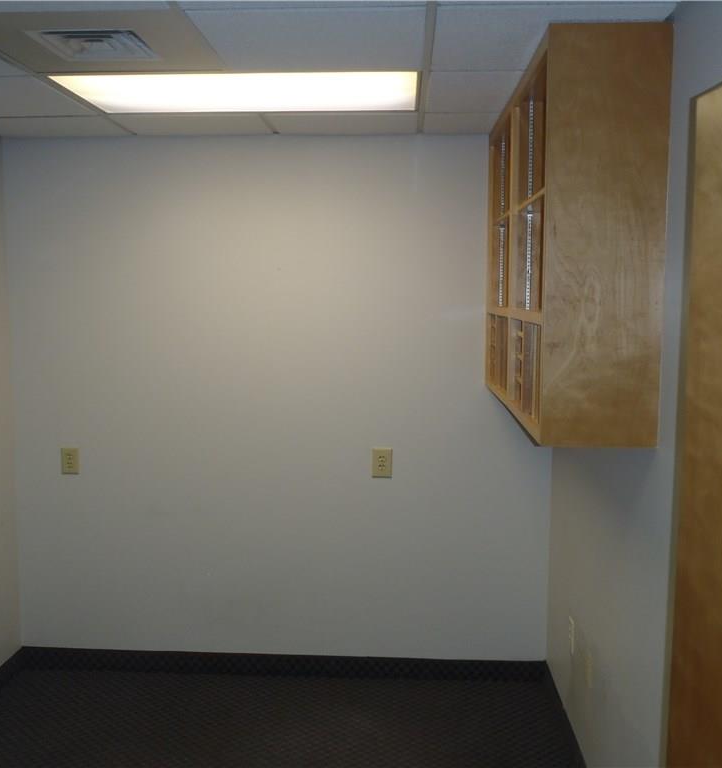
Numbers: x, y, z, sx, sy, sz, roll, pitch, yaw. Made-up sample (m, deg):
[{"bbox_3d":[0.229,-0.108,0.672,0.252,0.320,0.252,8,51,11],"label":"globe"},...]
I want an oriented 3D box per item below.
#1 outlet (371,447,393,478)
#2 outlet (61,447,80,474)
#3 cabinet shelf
[{"bbox_3d":[0.096,0.350,3.685,0.084,0.126,0.010,1,7,3],"label":"outlet"},{"bbox_3d":[-1.319,0.350,3.757,0.077,0.117,0.010,1,7,3],"label":"outlet"},{"bbox_3d":[0.660,-0.448,2.840,0.301,1.072,1.451,1,7,3],"label":"cabinet shelf"}]

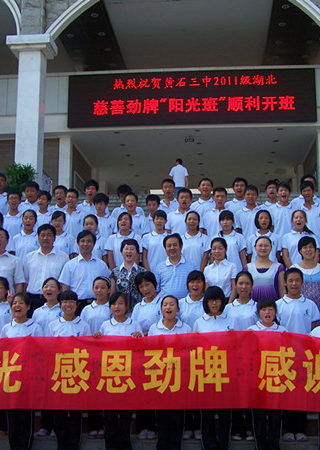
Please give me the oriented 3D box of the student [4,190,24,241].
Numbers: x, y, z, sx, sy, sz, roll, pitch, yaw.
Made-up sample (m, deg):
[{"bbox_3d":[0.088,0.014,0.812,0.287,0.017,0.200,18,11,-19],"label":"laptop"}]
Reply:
[{"bbox_3d":[-1.965,0.372,8.791,0.460,1.688,0.290,0,-7,-3],"label":"student"}]

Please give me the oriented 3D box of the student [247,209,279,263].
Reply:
[{"bbox_3d":[1.241,0.621,7.733,0.440,1.614,0.270,-1,-6,7],"label":"student"}]

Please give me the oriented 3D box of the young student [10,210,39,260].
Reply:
[{"bbox_3d":[-1.704,0.603,8.278,0.440,1.608,0.280,0,-9,0],"label":"young student"}]

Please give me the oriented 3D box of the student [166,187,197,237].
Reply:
[{"bbox_3d":[0.325,0.342,9.016,0.470,1.700,0.290,0,-7,4],"label":"student"}]

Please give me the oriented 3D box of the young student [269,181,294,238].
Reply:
[{"bbox_3d":[1.590,0.314,8.310,0.460,1.743,0.280,-1,-6,8],"label":"young student"}]

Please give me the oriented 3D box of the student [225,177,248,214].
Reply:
[{"bbox_3d":[1.106,0.158,9.401,0.470,1.688,0.280,-1,-8,6],"label":"student"}]

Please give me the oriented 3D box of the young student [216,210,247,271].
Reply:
[{"bbox_3d":[0.794,0.631,7.774,0.440,1.608,0.270,-1,-6,6],"label":"young student"}]

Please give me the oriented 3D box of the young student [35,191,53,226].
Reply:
[{"bbox_3d":[-1.567,0.371,8.755,0.450,1.682,0.280,0,-7,-2],"label":"young student"}]

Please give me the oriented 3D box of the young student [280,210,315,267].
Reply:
[{"bbox_3d":[1.714,0.592,7.978,0.450,1.559,0.280,-1,-9,7],"label":"young student"}]

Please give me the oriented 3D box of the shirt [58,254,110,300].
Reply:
[{"bbox_3d":[-0.818,0.573,7.185,0.550,0.530,0.290,0,-6,0],"label":"shirt"}]

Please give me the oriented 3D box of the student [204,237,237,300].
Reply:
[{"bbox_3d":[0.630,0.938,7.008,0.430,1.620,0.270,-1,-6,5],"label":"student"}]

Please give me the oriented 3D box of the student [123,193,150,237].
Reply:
[{"bbox_3d":[-0.378,0.387,8.646,0.450,1.622,0.280,0,-7,2],"label":"student"}]

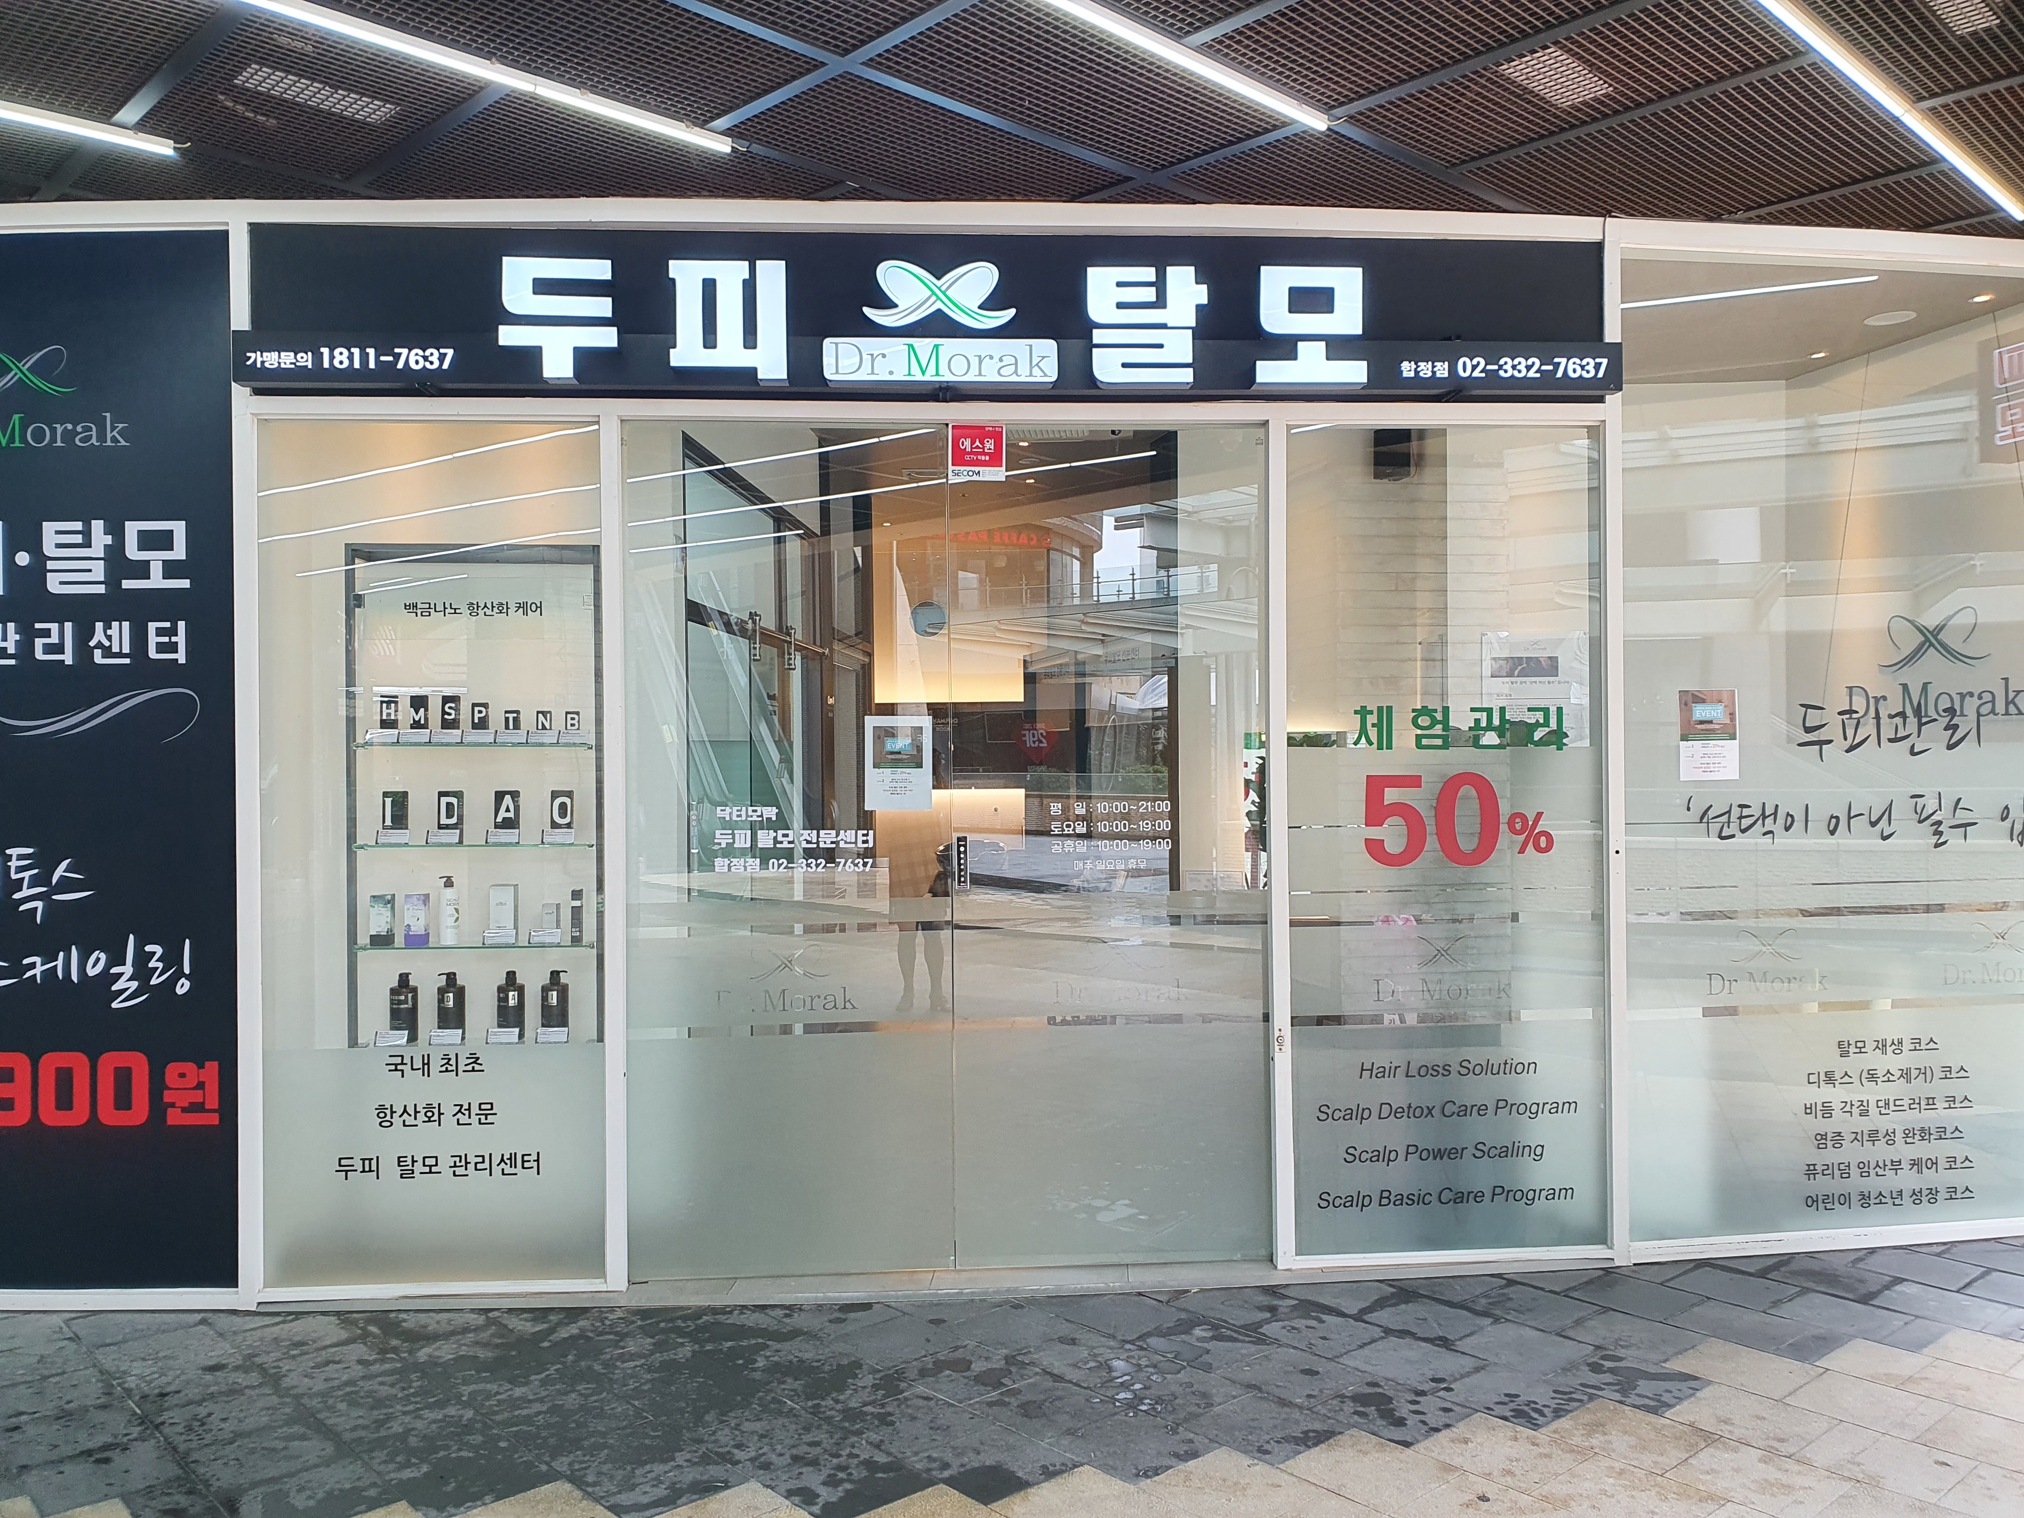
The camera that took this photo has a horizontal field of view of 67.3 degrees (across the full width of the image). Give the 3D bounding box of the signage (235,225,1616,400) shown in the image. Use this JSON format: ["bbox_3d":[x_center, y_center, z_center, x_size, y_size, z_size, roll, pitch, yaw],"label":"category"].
[{"bbox_3d":[-0.194,-1.351,4.634,4.213,0.509,0.180,0,0,-4],"label":"signage"}]

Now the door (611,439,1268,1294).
[{"bbox_3d":[-0.183,0.270,4.691,1.993,2.628,0.060,0,0,-4],"label":"door"}]

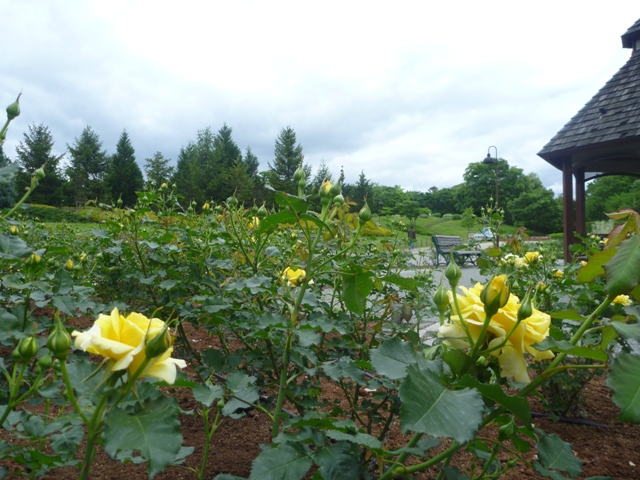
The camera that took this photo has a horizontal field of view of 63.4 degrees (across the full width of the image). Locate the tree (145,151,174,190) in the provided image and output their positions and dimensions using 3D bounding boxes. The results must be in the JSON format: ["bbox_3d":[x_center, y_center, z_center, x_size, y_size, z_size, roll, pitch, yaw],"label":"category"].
[{"bbox_3d":[-17.982,-7.002,58.000,3.400,6.200,3.400,0,-1,0],"label":"tree"}]

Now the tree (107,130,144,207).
[{"bbox_3d":[-18.785,-6.809,50.000,3.863,7.533,3.900,-1,0,0],"label":"tree"}]

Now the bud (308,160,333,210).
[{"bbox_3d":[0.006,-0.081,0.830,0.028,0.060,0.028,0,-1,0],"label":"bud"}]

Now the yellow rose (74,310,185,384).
[{"bbox_3d":[-0.169,0.095,0.460,0.101,0.068,0.085,-1,0,0],"label":"yellow rose"}]

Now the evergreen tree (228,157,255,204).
[{"bbox_3d":[-7.726,-5.553,50.000,2.994,4.829,3.000,-1,0,0],"label":"evergreen tree"}]

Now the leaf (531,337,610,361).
[{"bbox_3d":[0.194,0.085,0.400,0.059,0.018,0.040,-1,0,0],"label":"leaf"}]

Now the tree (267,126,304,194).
[{"bbox_3d":[-3.732,-8.059,56.000,4.100,8.500,4.100,0,-1,0],"label":"tree"}]

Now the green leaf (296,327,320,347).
[{"bbox_3d":[-0.020,0.168,0.900,0.042,0.035,0.035,-1,0,0],"label":"green leaf"}]

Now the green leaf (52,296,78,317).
[{"bbox_3d":[-0.542,0.141,1.100,0.050,0.042,0.030,0,-1,0],"label":"green leaf"}]

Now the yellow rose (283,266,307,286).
[{"bbox_3d":[-0.058,0.089,1.250,0.065,0.051,0.060,-1,0,0],"label":"yellow rose"}]

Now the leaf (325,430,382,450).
[{"bbox_3d":[0.036,0.221,0.570,0.062,0.022,0.040,0,-1,0],"label":"leaf"}]

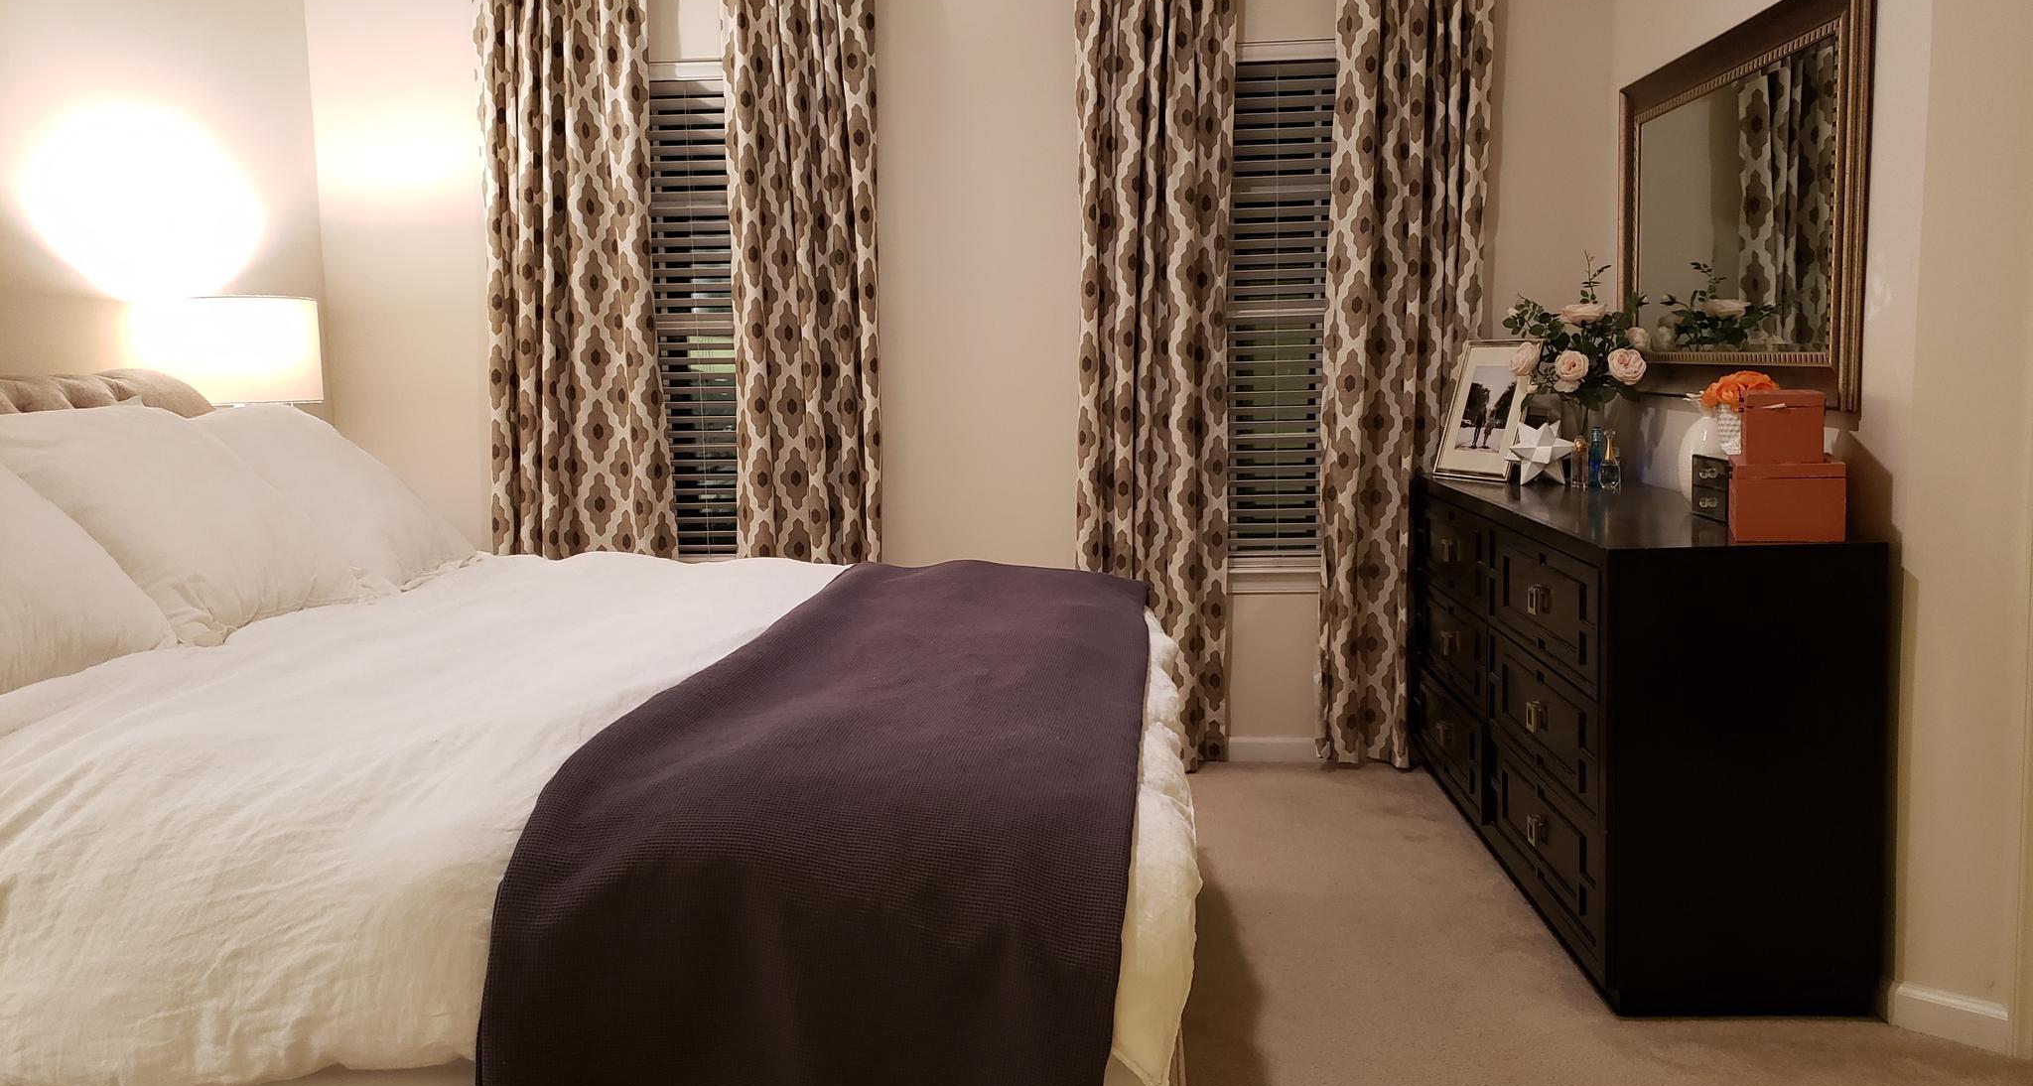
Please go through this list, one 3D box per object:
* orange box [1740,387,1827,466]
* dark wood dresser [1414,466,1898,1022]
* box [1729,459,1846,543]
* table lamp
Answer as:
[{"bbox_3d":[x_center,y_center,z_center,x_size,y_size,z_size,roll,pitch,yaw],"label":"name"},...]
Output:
[{"bbox_3d":[1.397,-0.212,2.777,0.122,0.121,0.163,1,7,21],"label":"orange box"},{"bbox_3d":[1.314,0.326,3.466,0.472,0.824,1.654,-1,7,4],"label":"dark wood dresser"},{"bbox_3d":[1.399,-0.081,2.775,0.175,0.139,0.216,1,7,21],"label":"box"},{"bbox_3d":[-1.871,-0.219,3.658,0.402,0.720,0.402,-1,7,4],"label":"table lamp"}]

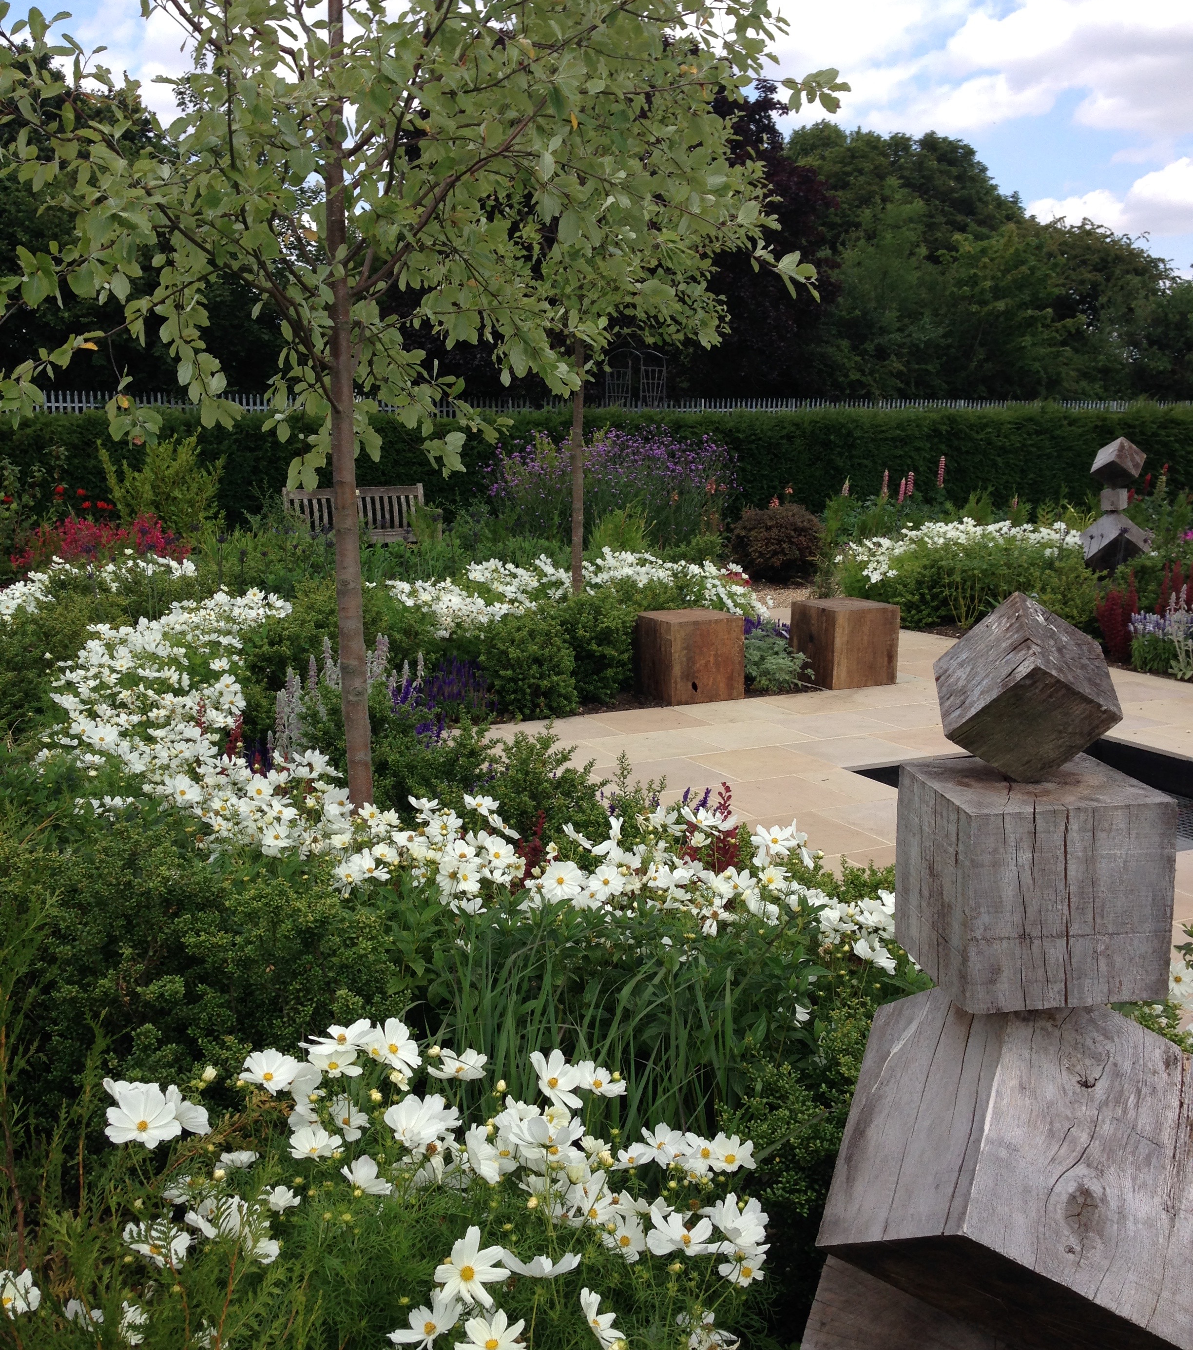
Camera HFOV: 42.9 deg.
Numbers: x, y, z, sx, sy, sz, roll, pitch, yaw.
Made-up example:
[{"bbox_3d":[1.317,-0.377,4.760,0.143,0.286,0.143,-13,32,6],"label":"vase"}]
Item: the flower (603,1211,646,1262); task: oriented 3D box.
[{"bbox_3d":[0.032,0.623,1.680,0.060,0.024,0.062,0,50,1],"label":"flower"}]

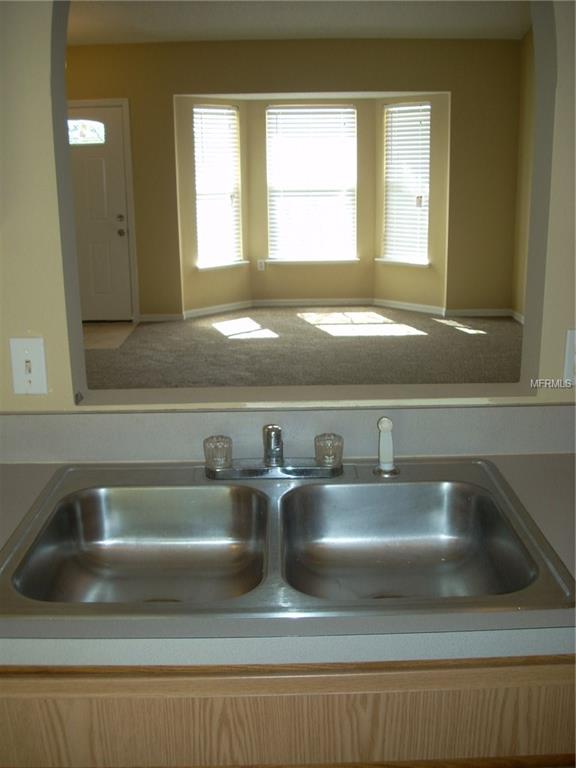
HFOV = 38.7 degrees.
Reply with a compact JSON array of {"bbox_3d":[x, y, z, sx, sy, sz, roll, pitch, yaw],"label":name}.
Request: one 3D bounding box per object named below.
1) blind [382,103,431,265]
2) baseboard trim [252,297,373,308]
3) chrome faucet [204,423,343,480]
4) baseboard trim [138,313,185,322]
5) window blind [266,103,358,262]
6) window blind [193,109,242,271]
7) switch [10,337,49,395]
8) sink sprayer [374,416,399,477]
[{"bbox_3d":[1.155,-1.939,7.988,0.545,1.490,0.056,14,21,43],"label":"blind"},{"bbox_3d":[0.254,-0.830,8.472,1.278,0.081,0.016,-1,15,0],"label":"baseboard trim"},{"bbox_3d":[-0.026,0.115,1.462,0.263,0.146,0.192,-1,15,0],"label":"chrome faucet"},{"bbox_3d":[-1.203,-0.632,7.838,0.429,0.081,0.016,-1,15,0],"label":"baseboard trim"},{"bbox_3d":[0.244,-1.991,8.222,0.894,1.500,0.056,-1,15,0],"label":"window blind"},{"bbox_3d":[-0.671,-1.913,7.981,0.056,1.490,0.576,14,21,43],"label":"window blind"},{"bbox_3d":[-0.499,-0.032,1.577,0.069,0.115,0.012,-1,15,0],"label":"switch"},{"bbox_3d":[0.179,0.113,1.511,0.051,0.119,0.056,-1,15,0],"label":"sink sprayer"}]

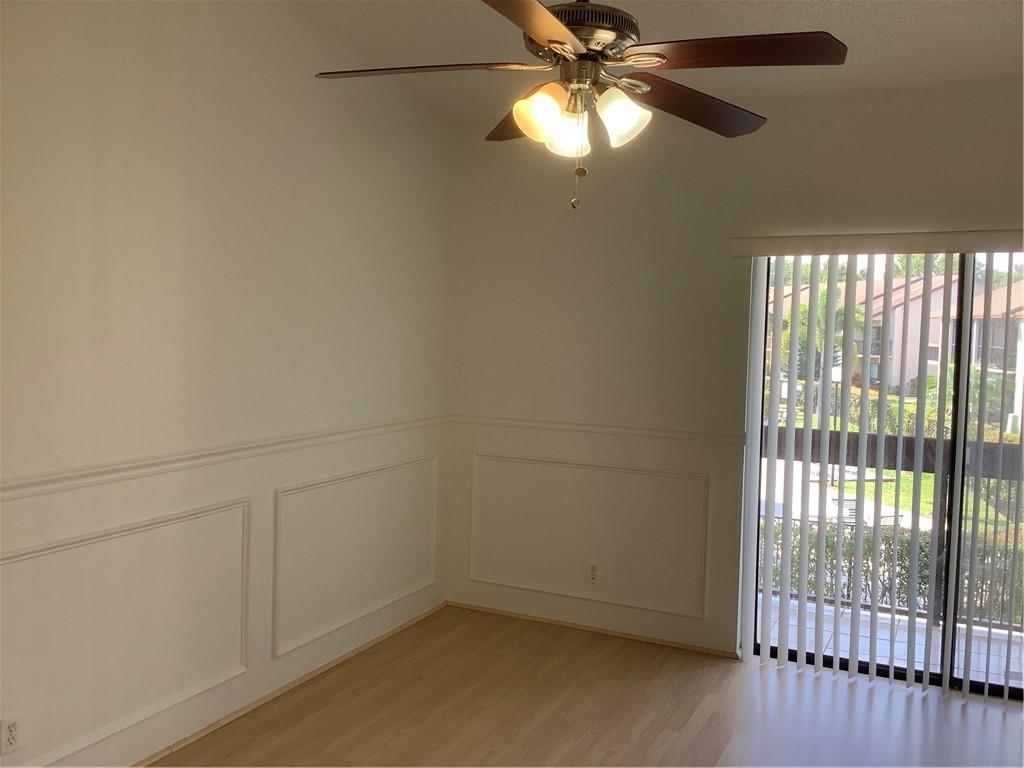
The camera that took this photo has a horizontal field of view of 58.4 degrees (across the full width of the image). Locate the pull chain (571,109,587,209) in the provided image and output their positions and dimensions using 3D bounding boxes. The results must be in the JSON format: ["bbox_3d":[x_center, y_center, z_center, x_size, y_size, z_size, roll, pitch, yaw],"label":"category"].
[{"bbox_3d":[0.166,-0.558,2.265,0.037,0.251,0.033,2,4,4],"label":"pull chain"}]

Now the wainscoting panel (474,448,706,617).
[{"bbox_3d":[0.361,0.768,4.758,1.307,0.717,0.030,3,4,26],"label":"wainscoting panel"}]

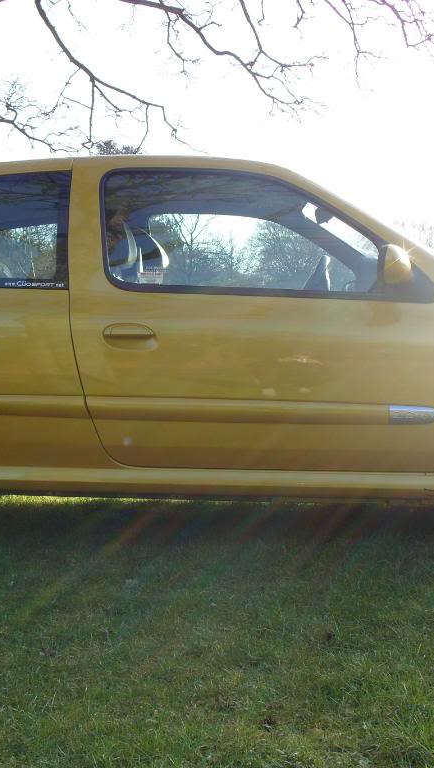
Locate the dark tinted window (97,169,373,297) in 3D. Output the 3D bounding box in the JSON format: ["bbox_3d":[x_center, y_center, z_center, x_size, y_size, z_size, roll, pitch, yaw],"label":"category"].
[{"bbox_3d":[0.080,-0.506,3.515,0.927,0.459,0.060,-1,-19,3],"label":"dark tinted window"}]

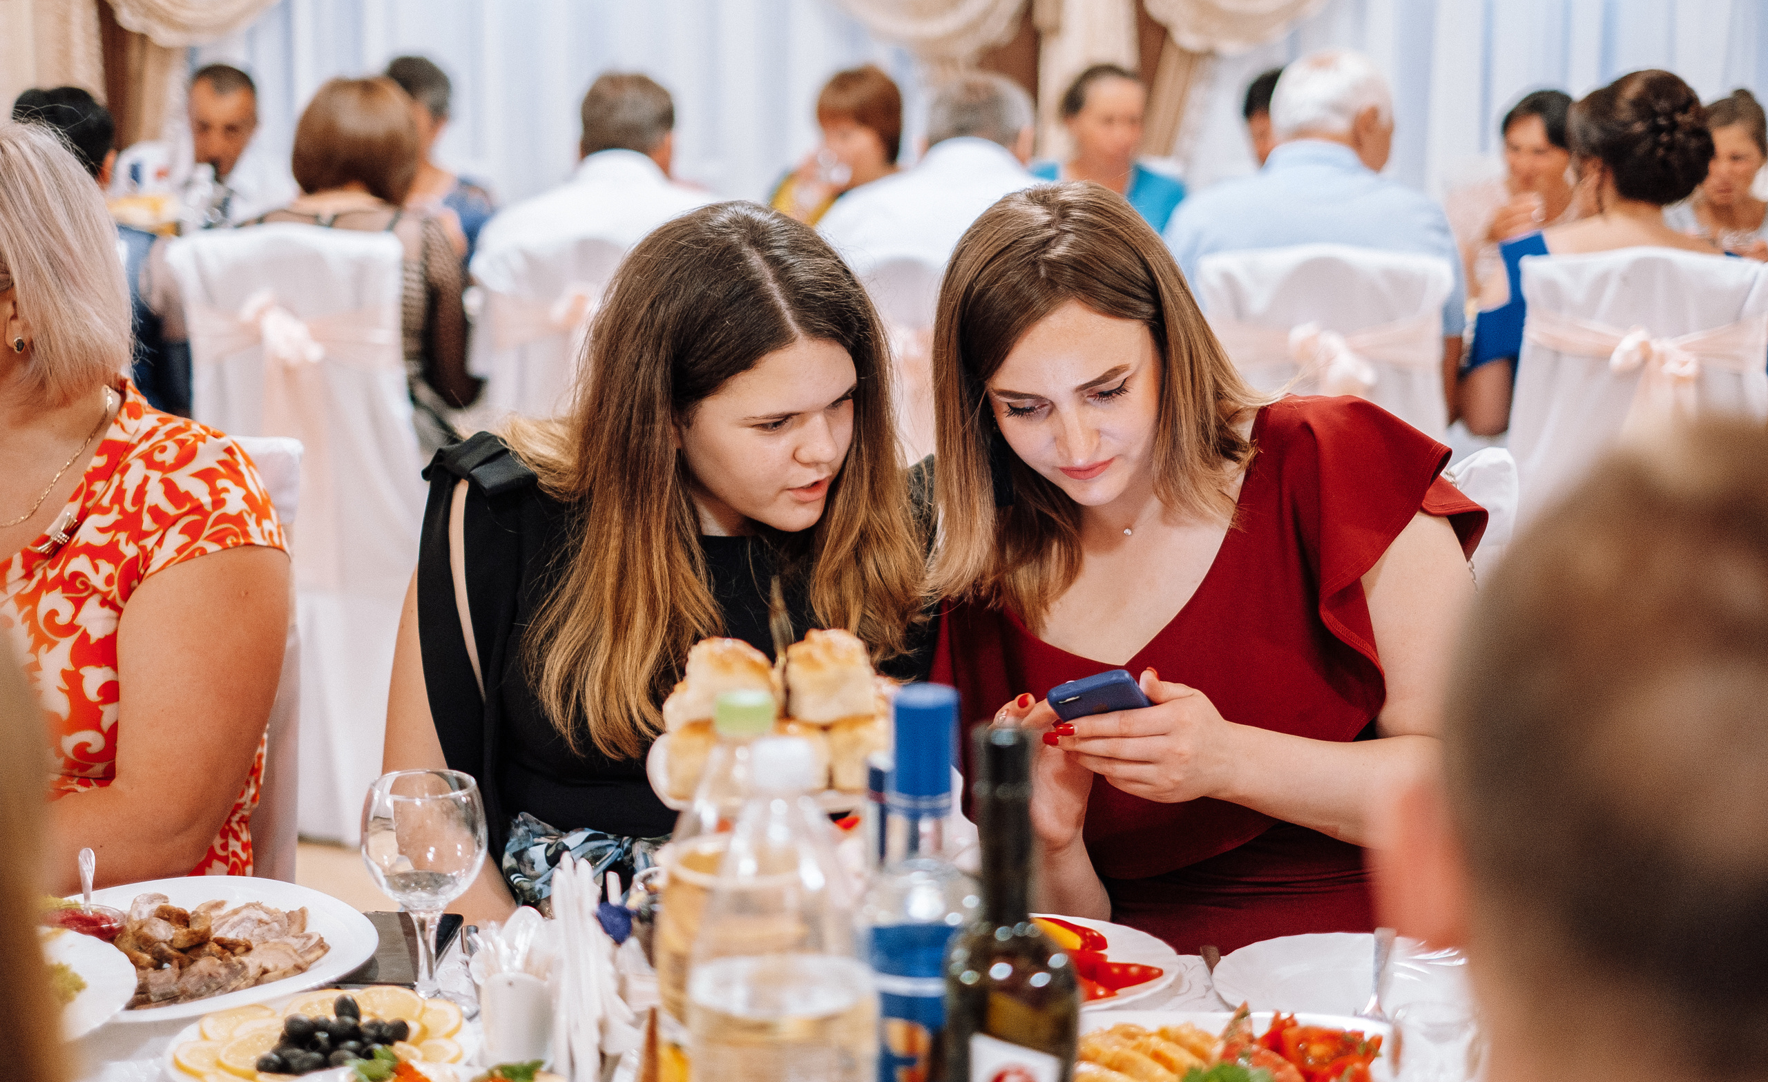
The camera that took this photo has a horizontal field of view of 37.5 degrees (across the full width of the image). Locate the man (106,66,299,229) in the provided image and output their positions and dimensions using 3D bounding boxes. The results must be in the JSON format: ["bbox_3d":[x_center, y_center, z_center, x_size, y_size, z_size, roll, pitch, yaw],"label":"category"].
[{"bbox_3d":[-1.430,-0.381,5.662,0.500,1.290,0.700,-1,12,-3],"label":"man"}]

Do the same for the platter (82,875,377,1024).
[{"bbox_3d":[-0.500,0.289,1.843,0.285,0.050,0.285,2,12,8],"label":"platter"}]

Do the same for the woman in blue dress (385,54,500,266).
[{"bbox_3d":[-0.955,-0.361,5.543,0.480,1.300,0.700,2,12,11],"label":"woman in blue dress"}]

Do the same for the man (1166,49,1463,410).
[{"bbox_3d":[0.718,-0.167,4.470,0.500,1.310,0.780,2,12,6],"label":"man"}]

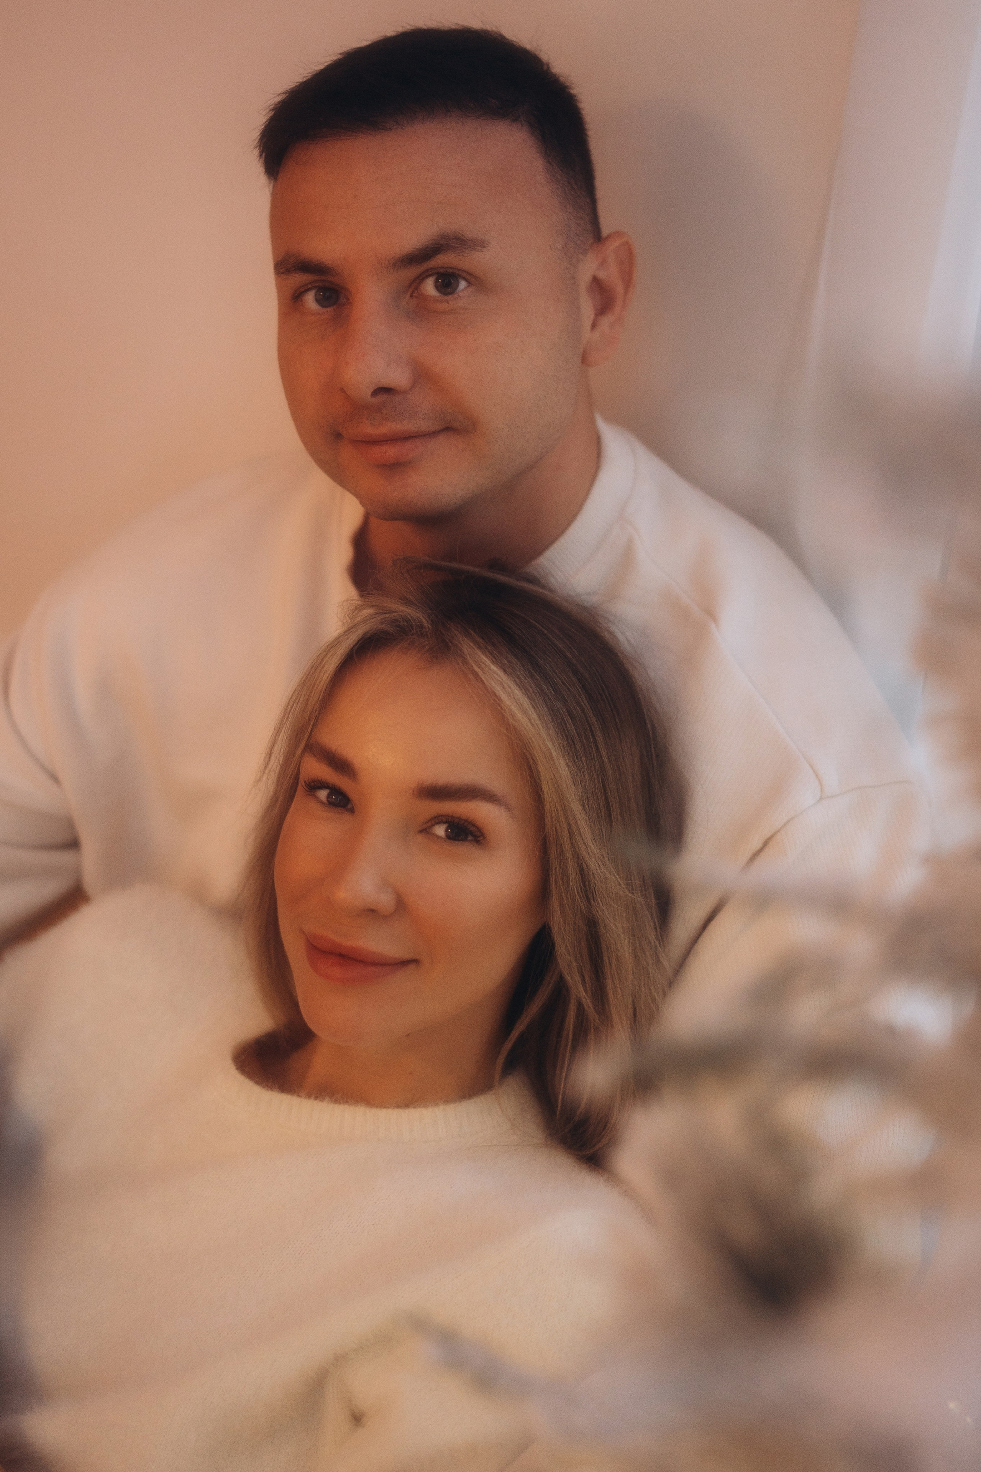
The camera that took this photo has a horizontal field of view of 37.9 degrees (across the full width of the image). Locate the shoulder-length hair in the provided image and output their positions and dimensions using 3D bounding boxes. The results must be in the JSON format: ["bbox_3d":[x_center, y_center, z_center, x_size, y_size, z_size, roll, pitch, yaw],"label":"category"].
[{"bbox_3d":[-0.014,0.066,0.735,0.205,0.280,0.210,12,-2,17],"label":"shoulder-length hair"}]

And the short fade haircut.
[{"bbox_3d":[-0.024,-0.296,0.768,0.168,0.162,0.200,2,23,22],"label":"short fade haircut"}]

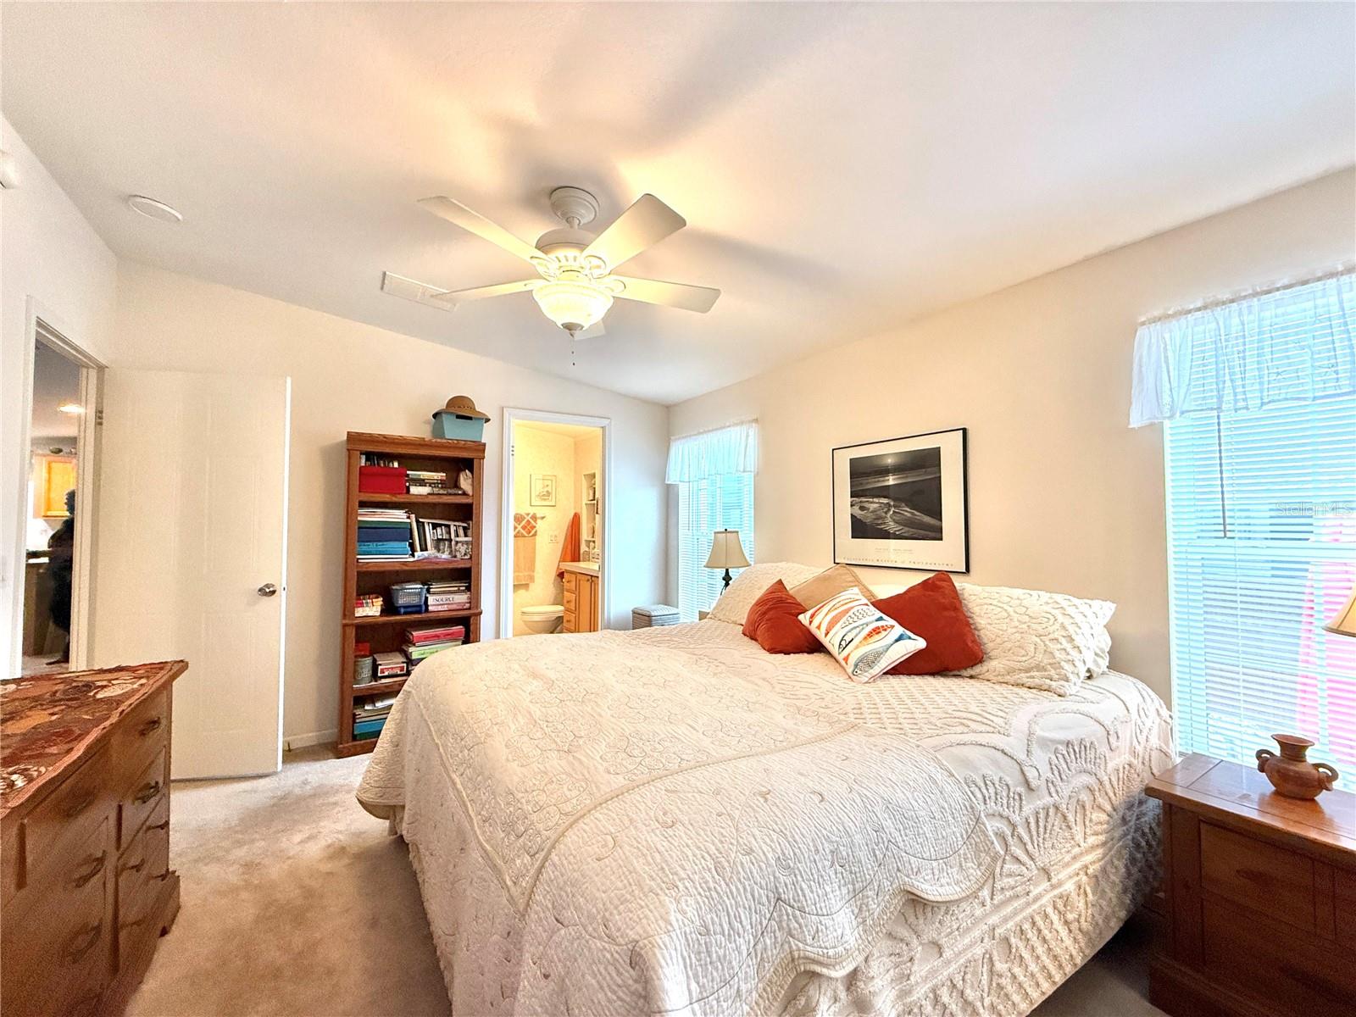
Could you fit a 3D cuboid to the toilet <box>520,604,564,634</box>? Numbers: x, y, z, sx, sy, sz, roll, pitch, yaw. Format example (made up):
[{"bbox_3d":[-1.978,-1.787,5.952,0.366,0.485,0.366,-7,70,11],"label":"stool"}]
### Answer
[{"bbox_3d":[-1.302,1.092,5.763,0.690,0.740,0.400,1,-2,-34],"label":"toilet"}]

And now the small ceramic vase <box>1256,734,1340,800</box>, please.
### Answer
[{"bbox_3d":[1.650,0.691,1.464,0.108,0.142,0.147,1,-2,-34],"label":"small ceramic vase"}]

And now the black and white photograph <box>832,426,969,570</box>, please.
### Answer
[{"bbox_3d":[1.123,-0.025,2.866,0.024,0.665,0.775,1,-2,-34],"label":"black and white photograph"}]

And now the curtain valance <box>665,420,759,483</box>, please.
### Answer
[{"bbox_3d":[0.224,-0.414,4.144,0.085,0.390,1.040,1,-2,-34],"label":"curtain valance"}]

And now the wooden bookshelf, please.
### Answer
[{"bbox_3d":[-1.629,0.484,3.385,0.775,1.800,0.300,1,-2,-34],"label":"wooden bookshelf"}]

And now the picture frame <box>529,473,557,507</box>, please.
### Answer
[{"bbox_3d":[-1.488,-0.200,6.094,0.300,0.345,0.020,1,-2,-34],"label":"picture frame"}]

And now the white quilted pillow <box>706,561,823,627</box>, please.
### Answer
[{"bbox_3d":[0.623,0.492,3.038,0.480,0.180,0.850,-49,24,-25],"label":"white quilted pillow"}]

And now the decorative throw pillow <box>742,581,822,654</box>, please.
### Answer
[{"bbox_3d":[0.537,0.508,2.622,0.150,0.400,0.420,50,-27,-23],"label":"decorative throw pillow"}]

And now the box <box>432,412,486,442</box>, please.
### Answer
[{"bbox_3d":[-1.425,-0.501,3.554,0.250,0.178,0.250,1,-2,-38],"label":"box"}]

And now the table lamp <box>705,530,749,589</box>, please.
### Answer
[{"bbox_3d":[0.316,0.469,3.604,0.310,0.650,0.310,0,-2,0],"label":"table lamp"}]

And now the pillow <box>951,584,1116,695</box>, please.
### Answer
[{"bbox_3d":[1.204,0.477,2.248,0.170,0.450,0.850,50,-27,-22],"label":"pillow"}]

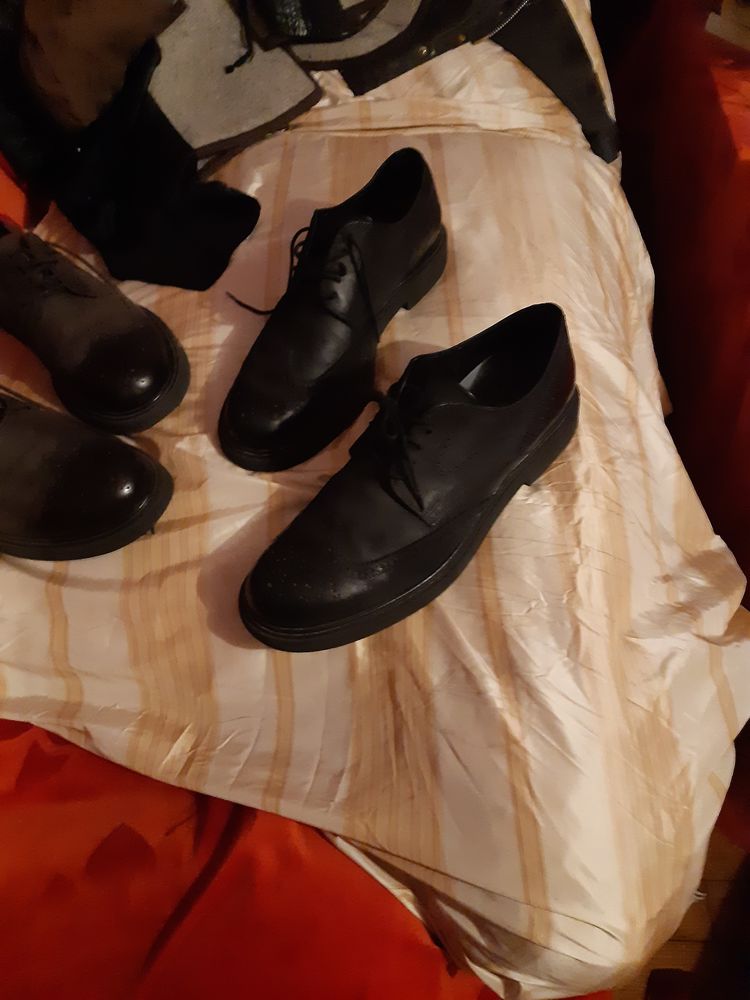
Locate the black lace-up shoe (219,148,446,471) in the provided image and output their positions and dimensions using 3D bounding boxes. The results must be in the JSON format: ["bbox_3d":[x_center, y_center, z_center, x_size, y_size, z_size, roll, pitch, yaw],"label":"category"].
[{"bbox_3d":[-0.032,-0.169,0.627,0.104,0.117,0.300,24,62,22],"label":"black lace-up shoe"}]

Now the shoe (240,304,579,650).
[{"bbox_3d":[0.030,-0.023,0.514,0.300,0.117,0.106,-37,55,-18],"label":"shoe"}]

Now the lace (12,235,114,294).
[{"bbox_3d":[-0.270,-0.196,0.647,0.080,0.045,0.060,34,65,27],"label":"lace"}]

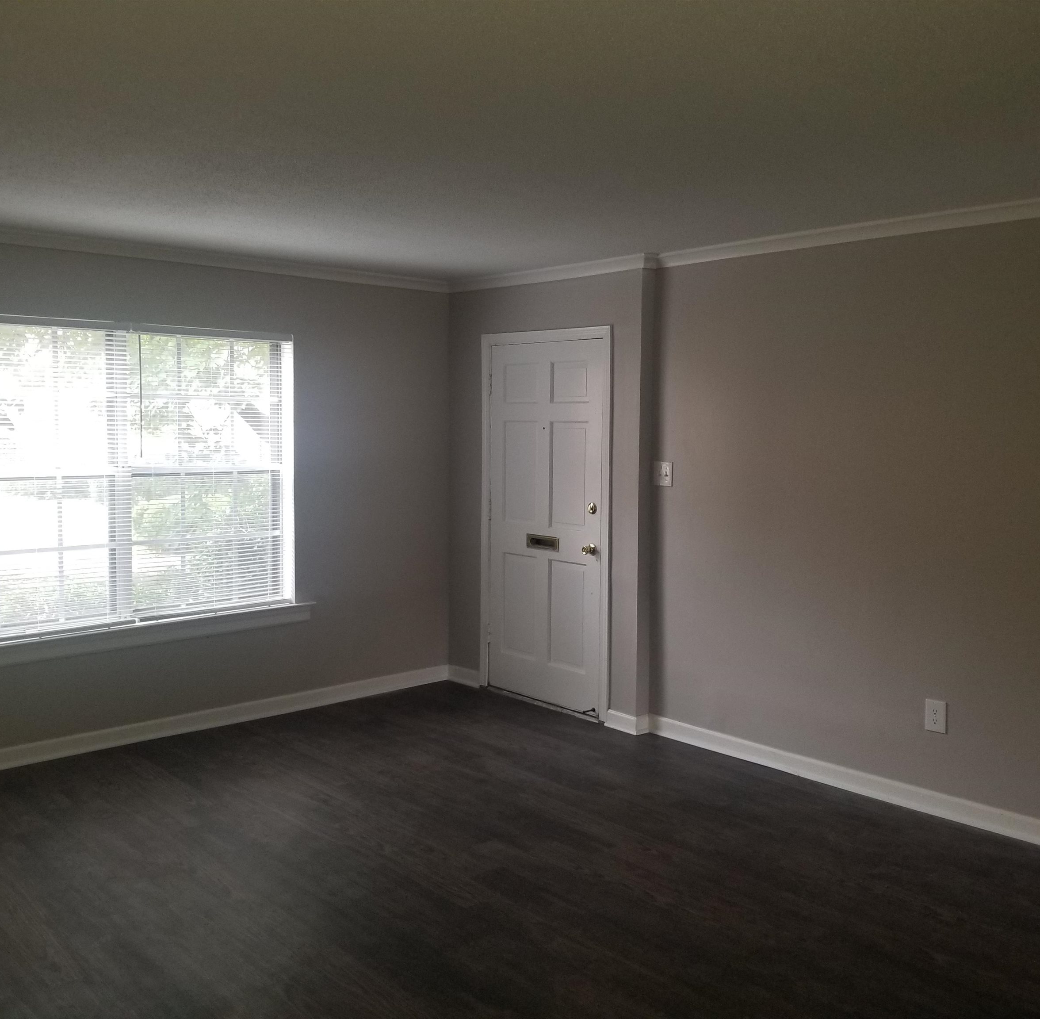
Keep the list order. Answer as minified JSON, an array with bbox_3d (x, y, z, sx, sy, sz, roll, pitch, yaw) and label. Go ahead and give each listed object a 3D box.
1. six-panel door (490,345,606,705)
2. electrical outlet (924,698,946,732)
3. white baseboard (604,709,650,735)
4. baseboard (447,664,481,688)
[{"bbox_3d":[0.138,0.080,5.733,0.050,2.010,0.883,-4,7,-43],"label":"six-panel door"},{"bbox_3d":[1.716,0.850,4.211,0.012,0.124,0.086,-4,7,-43],"label":"electrical outlet"},{"bbox_3d":[0.568,1.109,5.380,0.100,0.097,0.223,-4,7,-43],"label":"white baseboard"},{"bbox_3d":[-0.336,1.026,6.272,0.020,0.095,0.302,-4,7,-43],"label":"baseboard"}]

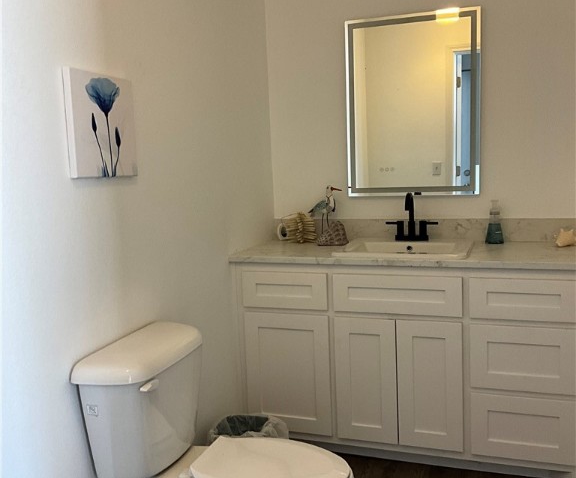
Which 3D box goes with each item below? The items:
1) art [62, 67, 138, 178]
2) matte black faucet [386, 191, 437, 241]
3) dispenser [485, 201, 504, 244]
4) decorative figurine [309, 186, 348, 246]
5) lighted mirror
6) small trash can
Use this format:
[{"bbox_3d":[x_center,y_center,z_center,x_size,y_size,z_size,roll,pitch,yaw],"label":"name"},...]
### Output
[{"bbox_3d":[-0.550,-0.337,1.920,0.026,0.302,0.300,0,7,20],"label":"art"},{"bbox_3d":[0.555,-0.099,2.915,0.240,0.225,0.155,0,7,20],"label":"matte black faucet"},{"bbox_3d":[0.909,-0.075,2.828,0.078,0.190,0.076,0,7,20],"label":"dispenser"},{"bbox_3d":[0.186,-0.110,2.985,0.192,0.272,0.090,0,7,20],"label":"decorative figurine"},{"bbox_3d":[0.568,-0.609,2.959,0.608,0.815,0.036,0,7,20],"label":"lighted mirror"},{"bbox_3d":[-0.141,0.882,2.548,0.275,0.280,0.255,0,7,20],"label":"small trash can"}]

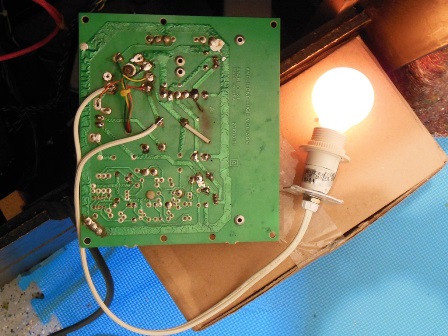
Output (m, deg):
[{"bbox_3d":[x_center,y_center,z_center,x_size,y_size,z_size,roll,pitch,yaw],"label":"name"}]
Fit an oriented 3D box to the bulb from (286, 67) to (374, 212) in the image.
[{"bbox_3d":[0.093,-0.025,0.485,0.054,0.054,0.132,17,85,5],"label":"bulb"}]

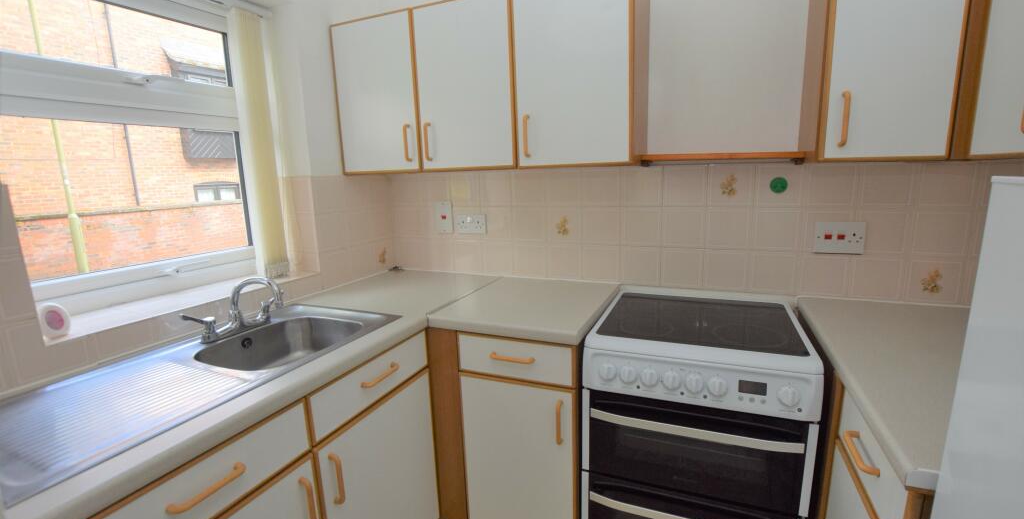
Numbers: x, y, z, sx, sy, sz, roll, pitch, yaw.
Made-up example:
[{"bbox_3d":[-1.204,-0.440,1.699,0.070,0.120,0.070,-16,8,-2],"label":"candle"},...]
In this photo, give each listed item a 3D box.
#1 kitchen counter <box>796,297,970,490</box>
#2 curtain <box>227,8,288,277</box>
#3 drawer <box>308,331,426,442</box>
[{"bbox_3d":[1.078,0.254,0.976,0.580,0.046,0.965,3,12,24],"label":"kitchen counter"},{"bbox_3d":[-0.979,-0.421,1.626,0.067,0.969,0.100,3,12,24],"label":"curtain"},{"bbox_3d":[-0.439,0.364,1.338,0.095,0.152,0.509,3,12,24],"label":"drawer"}]

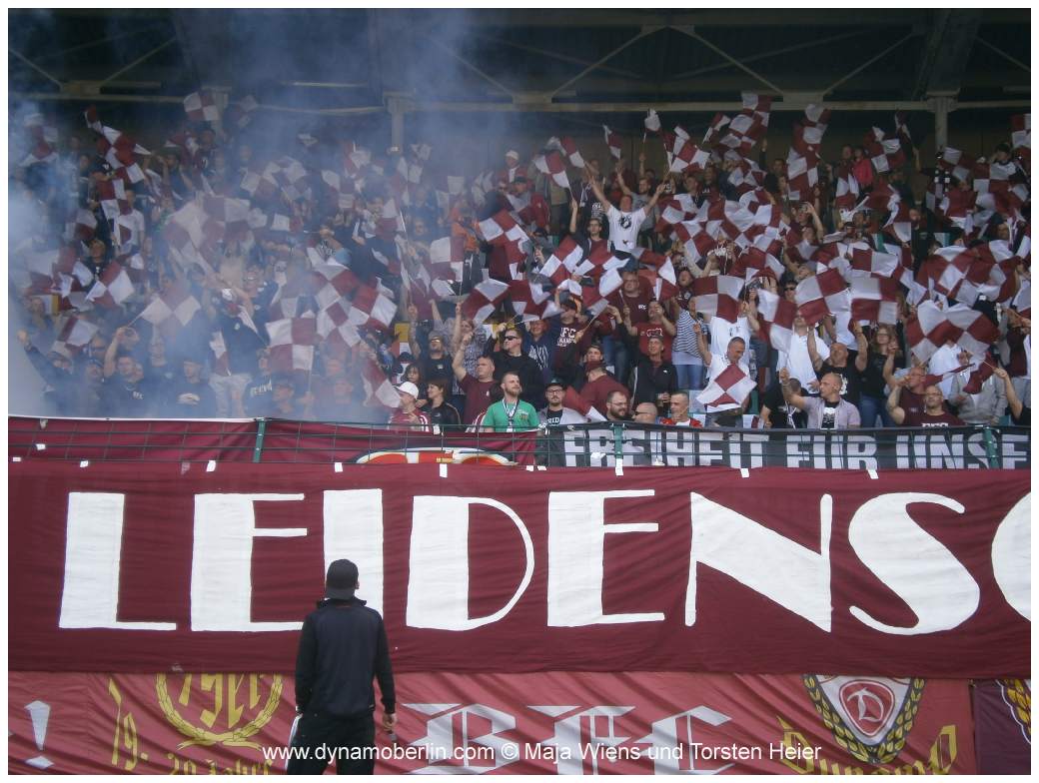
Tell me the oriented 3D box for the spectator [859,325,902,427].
[{"bbox_3d":[3.666,0.170,18.197,0.500,1.720,0.420,-1,-7,15],"label":"spectator"}]

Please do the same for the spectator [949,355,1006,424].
[{"bbox_3d":[4.341,0.503,17.022,0.560,1.780,0.360,-1,-5,8],"label":"spectator"}]

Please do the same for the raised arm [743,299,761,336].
[{"bbox_3d":[2.327,-0.743,18.000,0.190,0.410,0.190,0,-5,0],"label":"raised arm"}]

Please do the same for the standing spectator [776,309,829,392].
[{"bbox_3d":[2.920,0.030,18.603,0.560,1.800,0.400,-1,-6,5],"label":"standing spectator"}]

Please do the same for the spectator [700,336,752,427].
[{"bbox_3d":[2.027,0.339,17.594,0.560,1.760,0.420,0,-7,6],"label":"spectator"}]

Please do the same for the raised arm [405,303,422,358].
[{"bbox_3d":[-1.057,-0.616,18.100,0.160,0.560,0.170,0,-6,0],"label":"raised arm"}]

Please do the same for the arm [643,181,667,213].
[{"bbox_3d":[1.716,-2.457,22.700,0.310,0.420,0.250,0,-6,0],"label":"arm"}]

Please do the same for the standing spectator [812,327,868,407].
[{"bbox_3d":[3.158,0.320,17.796,0.570,1.930,0.420,-1,-6,5],"label":"standing spectator"}]

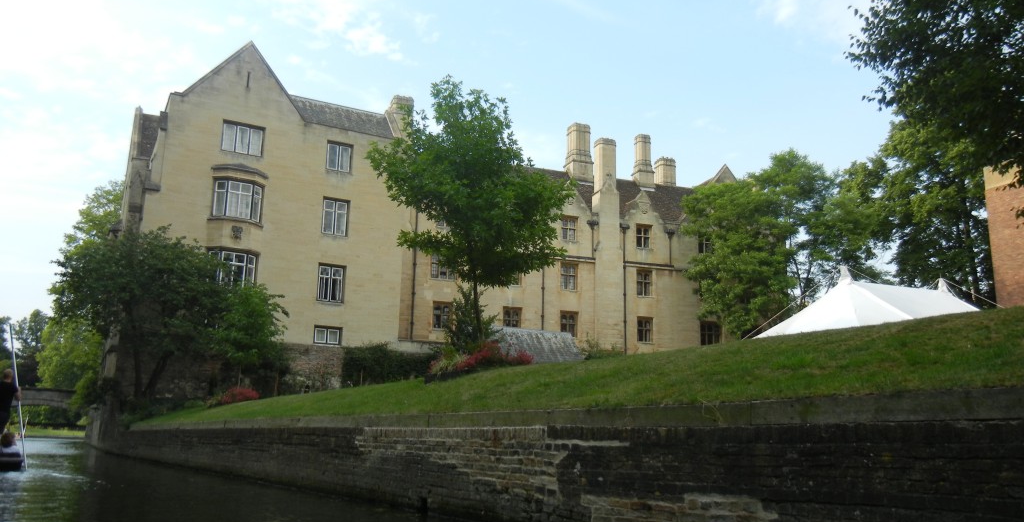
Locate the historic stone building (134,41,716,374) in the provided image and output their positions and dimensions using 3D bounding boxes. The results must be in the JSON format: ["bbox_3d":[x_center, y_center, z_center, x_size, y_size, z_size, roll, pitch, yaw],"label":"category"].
[{"bbox_3d":[-3.792,-0.261,54.287,35.700,18.500,17.000,6,-13,-23],"label":"historic stone building"}]

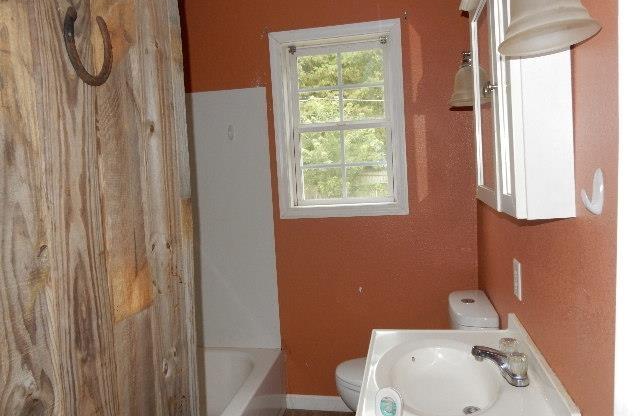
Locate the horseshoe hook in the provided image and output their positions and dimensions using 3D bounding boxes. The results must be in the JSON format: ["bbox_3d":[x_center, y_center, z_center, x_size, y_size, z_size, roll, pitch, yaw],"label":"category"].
[{"bbox_3d":[-0.393,-0.270,0.792,0.016,0.117,0.108,-2,5,11],"label":"horseshoe hook"}]

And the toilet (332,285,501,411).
[{"bbox_3d":[0.422,0.795,2.108,0.705,0.740,0.400,-2,5,11],"label":"toilet"}]

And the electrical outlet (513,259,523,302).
[{"bbox_3d":[0.648,0.235,1.519,0.009,0.120,0.078,-2,5,11],"label":"electrical outlet"}]

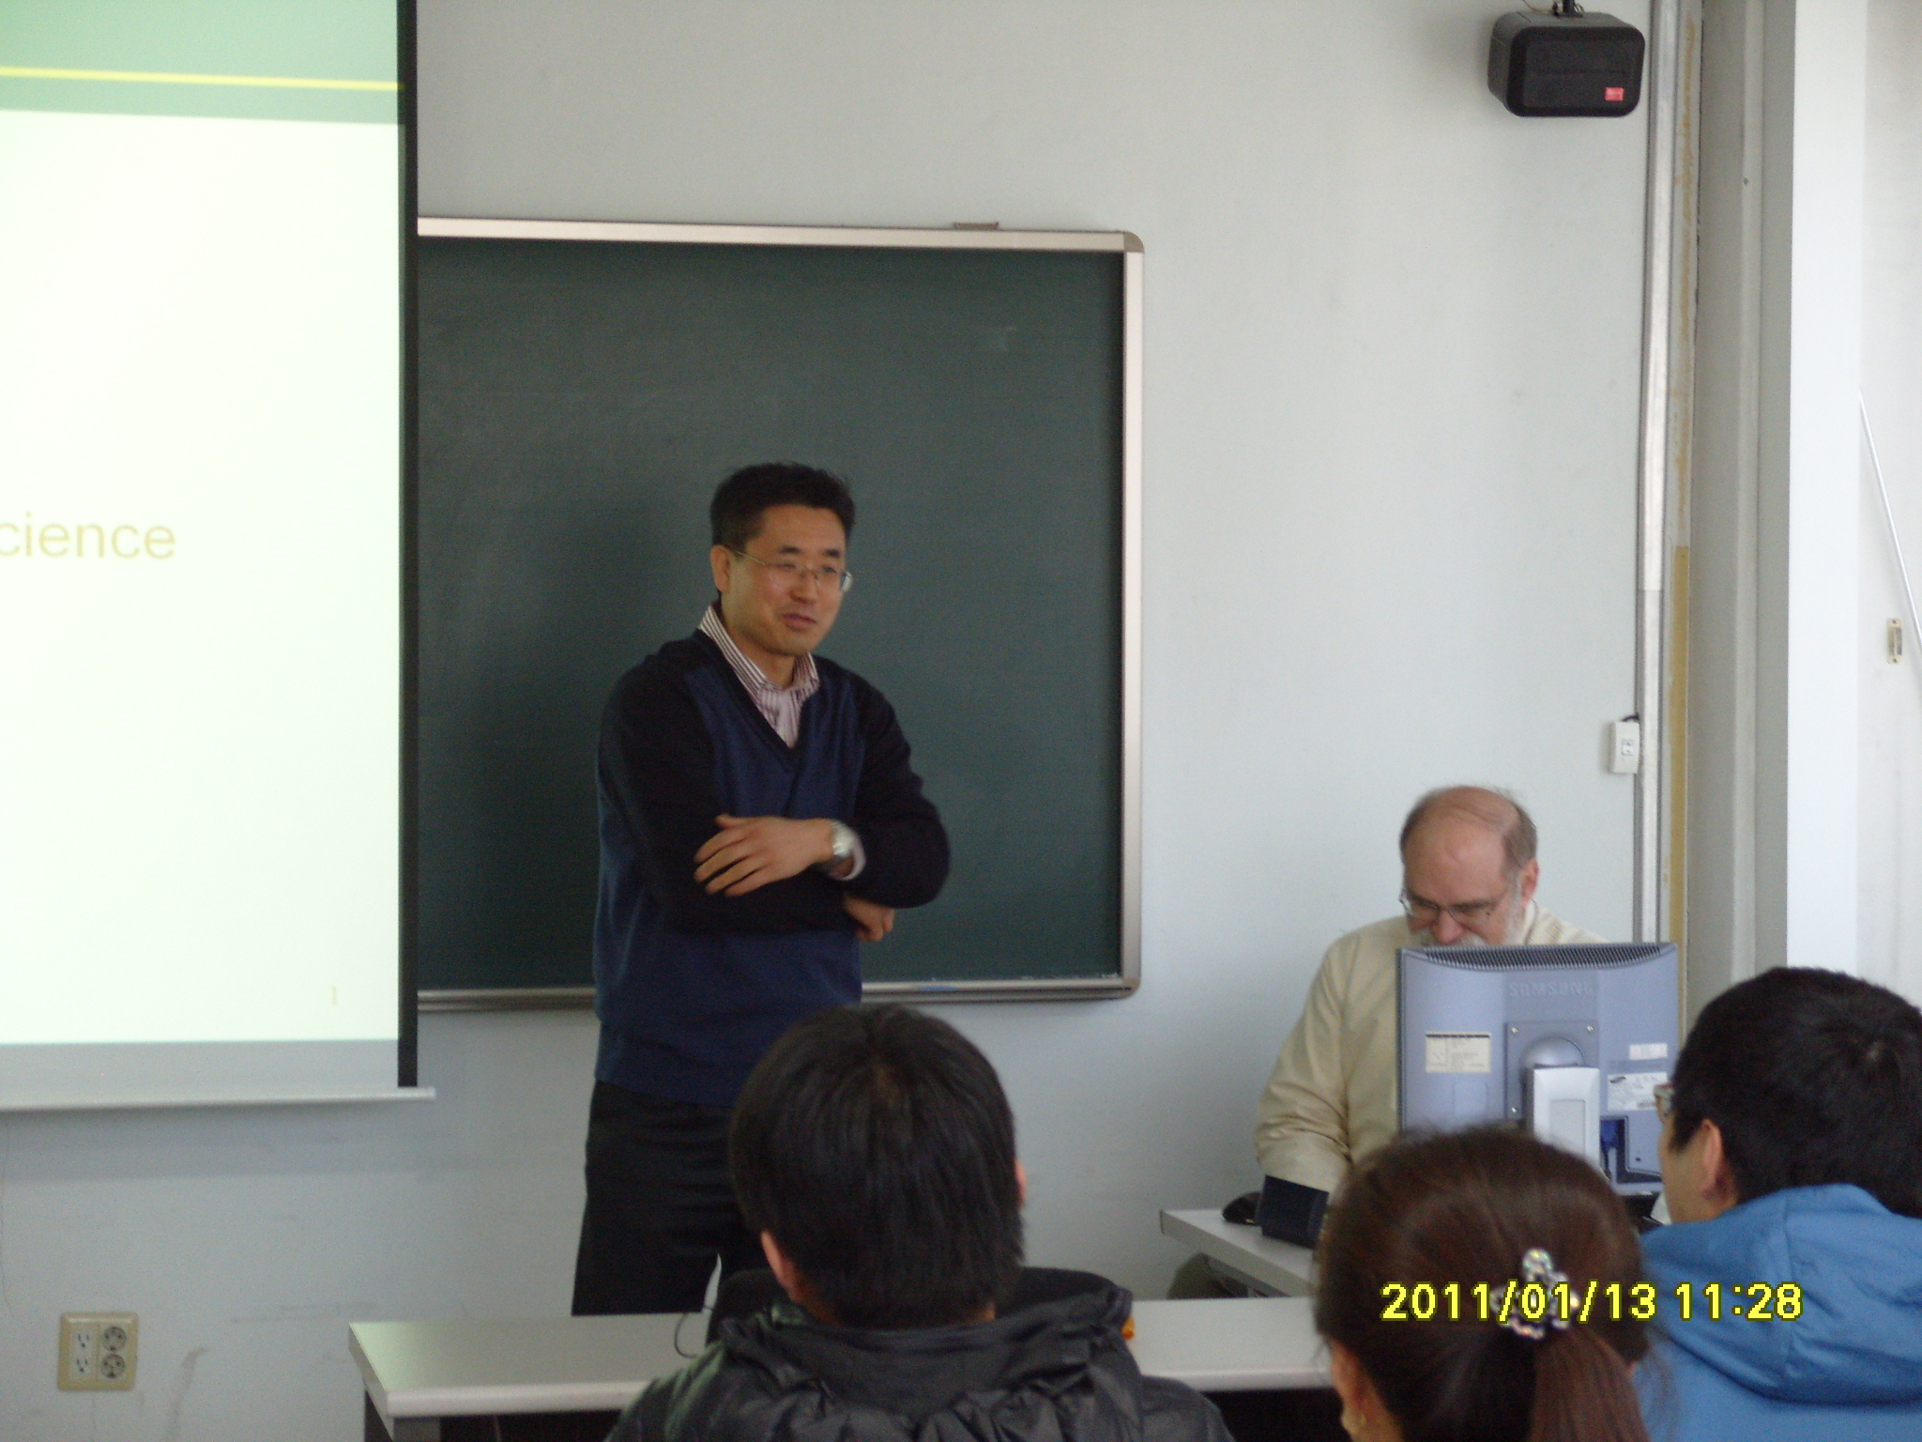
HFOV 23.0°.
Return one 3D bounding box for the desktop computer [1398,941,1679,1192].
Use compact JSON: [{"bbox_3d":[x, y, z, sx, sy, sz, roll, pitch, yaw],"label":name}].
[{"bbox_3d":[0.736,0.465,5.892,0.370,0.365,0.185,-1,2,-14],"label":"desktop computer"}]

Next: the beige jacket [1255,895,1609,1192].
[{"bbox_3d":[0.660,0.506,6.258,0.550,0.530,0.400,0,2,0],"label":"beige jacket"}]

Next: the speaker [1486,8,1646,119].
[{"bbox_3d":[0.963,-1.054,7.563,0.228,0.153,0.138,-2,20,-12],"label":"speaker"}]

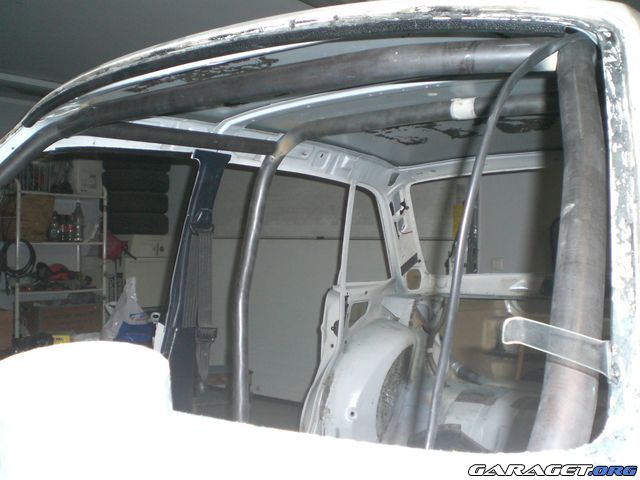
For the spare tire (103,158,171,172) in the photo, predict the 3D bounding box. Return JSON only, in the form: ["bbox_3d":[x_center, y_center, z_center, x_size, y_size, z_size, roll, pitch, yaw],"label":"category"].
[{"bbox_3d":[-1.700,-0.700,6.480,0.600,0.190,0.600,1,0,-14],"label":"spare tire"}]

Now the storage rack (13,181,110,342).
[{"bbox_3d":[-2.280,0.345,5.940,0.460,1.650,0.780,0,0,43],"label":"storage rack"}]

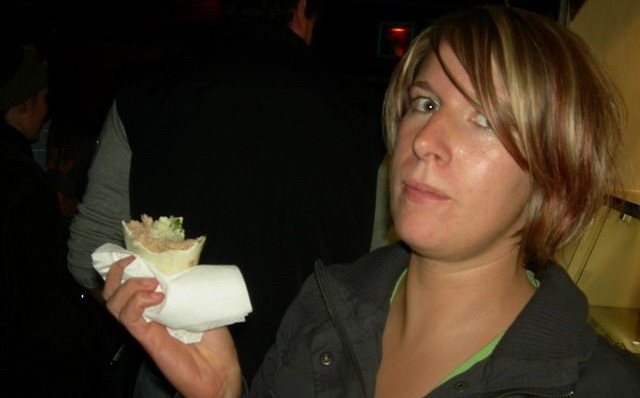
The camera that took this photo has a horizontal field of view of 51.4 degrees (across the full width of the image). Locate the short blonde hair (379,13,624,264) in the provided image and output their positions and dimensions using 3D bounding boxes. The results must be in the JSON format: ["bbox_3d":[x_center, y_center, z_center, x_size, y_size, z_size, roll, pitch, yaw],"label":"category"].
[{"bbox_3d":[0.181,-0.060,0.650,0.205,0.250,0.230,13,2,42],"label":"short blonde hair"}]

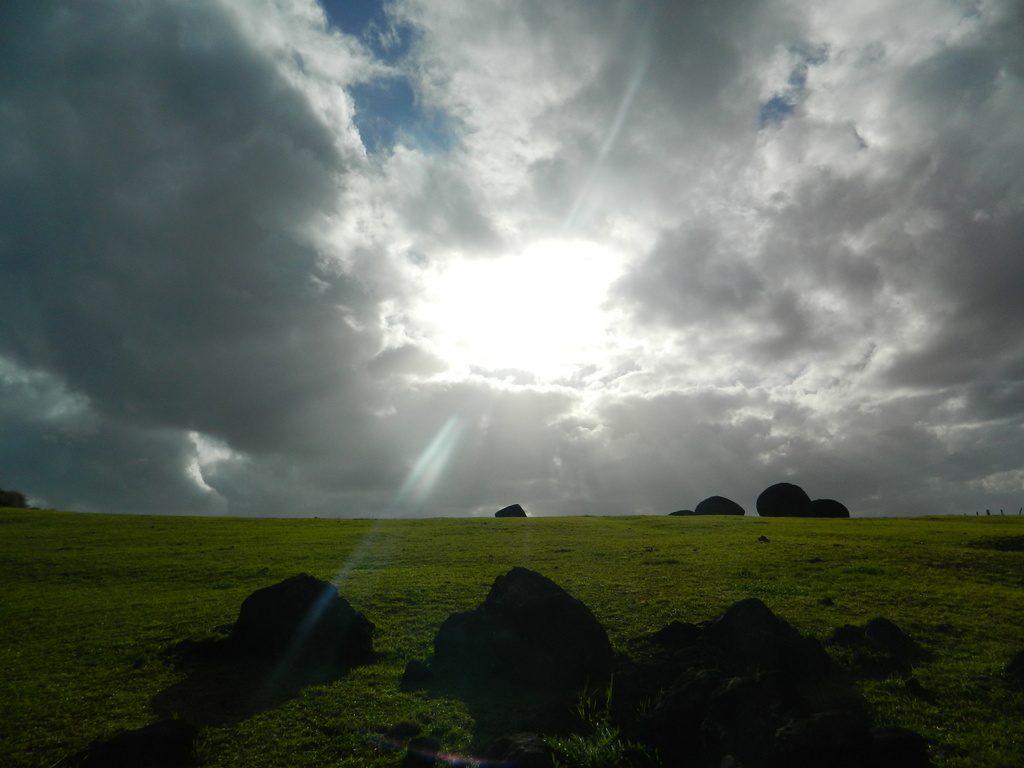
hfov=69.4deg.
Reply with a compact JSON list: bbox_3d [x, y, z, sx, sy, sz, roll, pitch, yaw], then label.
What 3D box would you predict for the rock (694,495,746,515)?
[{"bbox_3d":[7.876,4.676,28.000,1.930,0.830,1.600,0,-11,0],"label":"rock"}]

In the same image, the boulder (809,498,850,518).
[{"bbox_3d":[12.759,5.122,30.000,1.950,0.910,1.700,0,-10,0],"label":"boulder"}]

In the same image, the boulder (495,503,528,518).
[{"bbox_3d":[-0.037,4.664,27.000,1.170,0.570,1.000,0,-11,0],"label":"boulder"}]

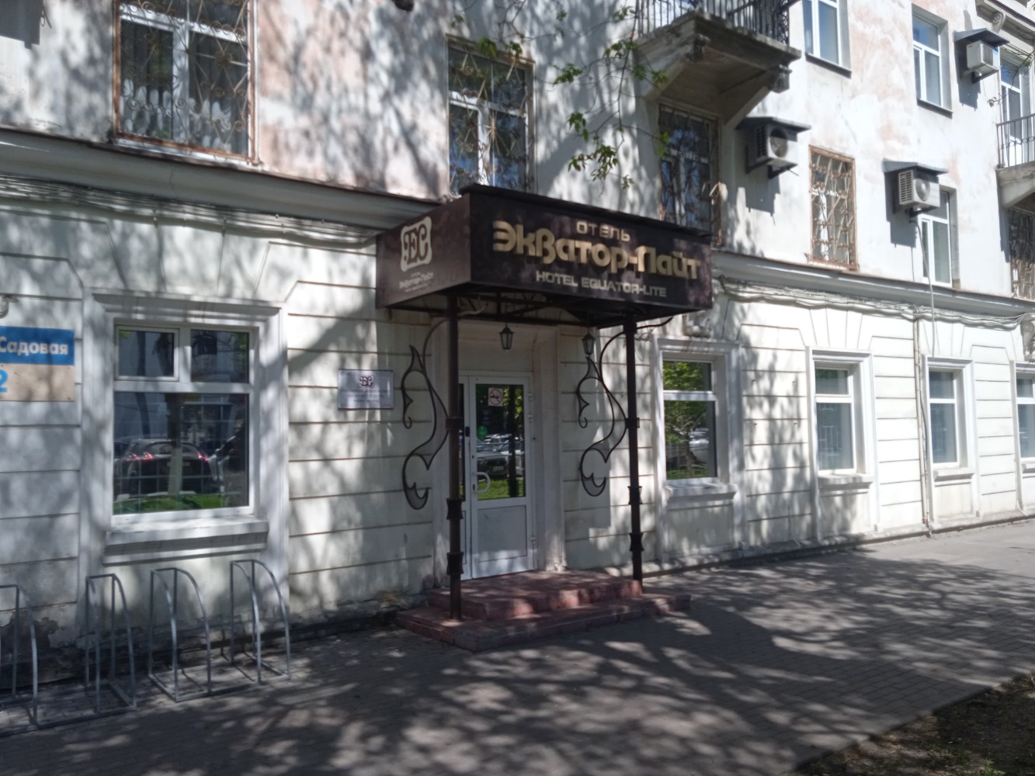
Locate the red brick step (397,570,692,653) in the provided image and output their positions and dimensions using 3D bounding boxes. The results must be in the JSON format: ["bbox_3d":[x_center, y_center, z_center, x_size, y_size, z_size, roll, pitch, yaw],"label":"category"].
[{"bbox_3d":[0.205,2.108,8.252,2.601,0.230,1.706,1,-5,-35],"label":"red brick step"}]

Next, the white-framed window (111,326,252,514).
[{"bbox_3d":[-2.961,0.296,7.481,1.186,1.660,0.099,1,-5,-35],"label":"white-framed window"}]

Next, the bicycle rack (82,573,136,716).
[{"bbox_3d":[-2.903,1.784,5.931,0.215,0.791,0.837,1,-5,-35],"label":"bicycle rack"}]

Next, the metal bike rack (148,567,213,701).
[{"bbox_3d":[-2.519,1.792,6.201,0.220,0.791,0.837,1,-5,-35],"label":"metal bike rack"}]

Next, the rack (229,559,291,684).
[{"bbox_3d":[-2.034,1.802,6.543,0.220,0.791,0.837,1,-5,-35],"label":"rack"}]

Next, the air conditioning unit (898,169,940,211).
[{"bbox_3d":[6.727,-3.316,14.029,0.803,0.541,0.249,1,-5,-35],"label":"air conditioning unit"}]

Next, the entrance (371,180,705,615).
[{"bbox_3d":[0.314,0.243,8.565,2.968,3.741,1.890,1,-5,-35],"label":"entrance"}]

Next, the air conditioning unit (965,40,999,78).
[{"bbox_3d":[8.736,-6.179,15.696,0.662,0.425,0.256,1,-5,-35],"label":"air conditioning unit"}]

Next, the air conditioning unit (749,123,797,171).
[{"bbox_3d":[3.660,-3.430,11.856,0.658,0.501,0.214,1,-5,-35],"label":"air conditioning unit"}]

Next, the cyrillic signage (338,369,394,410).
[{"bbox_3d":[-1.490,0.015,8.301,0.585,0.381,0.019,1,-5,-35],"label":"cyrillic signage"}]

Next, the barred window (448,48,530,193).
[{"bbox_3d":[-0.281,-2.905,9.468,1.174,1.790,0.130,1,-5,-35],"label":"barred window"}]

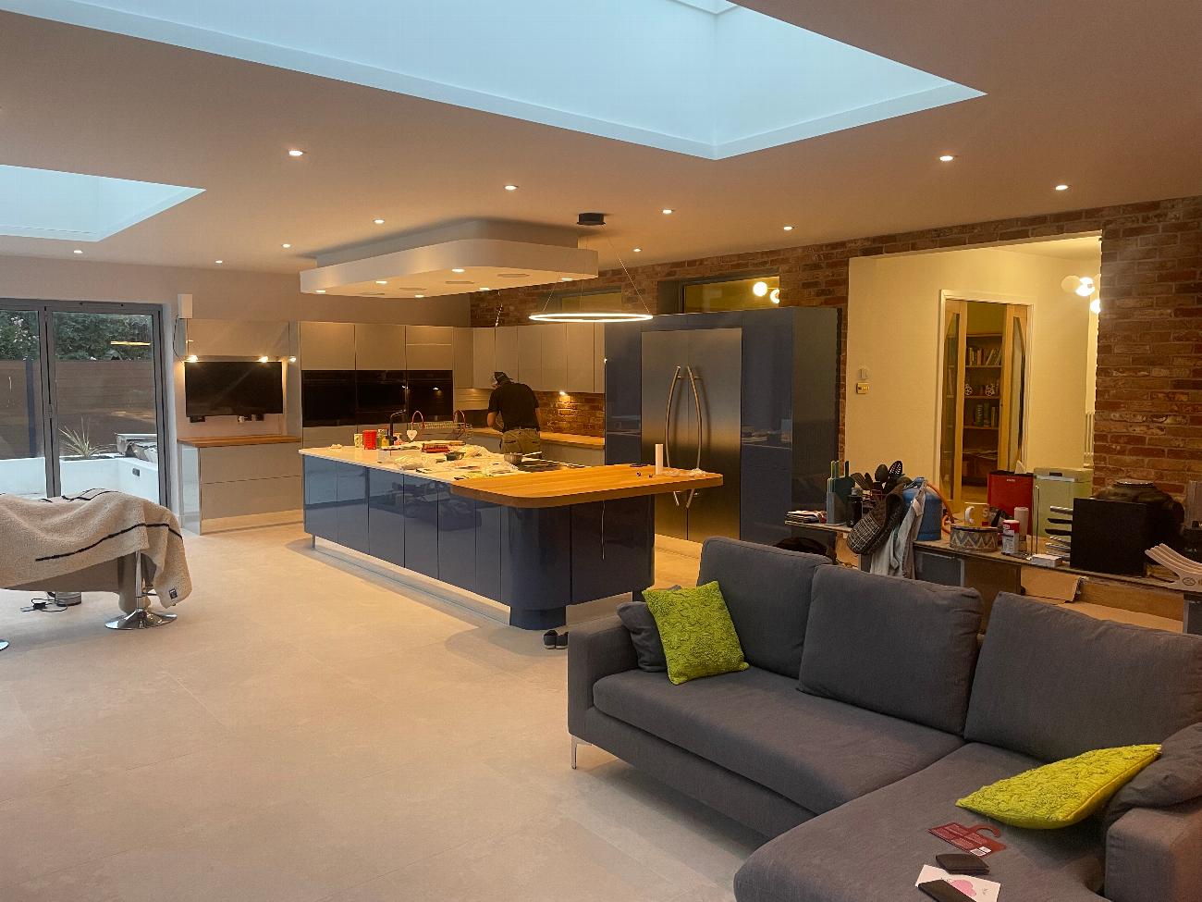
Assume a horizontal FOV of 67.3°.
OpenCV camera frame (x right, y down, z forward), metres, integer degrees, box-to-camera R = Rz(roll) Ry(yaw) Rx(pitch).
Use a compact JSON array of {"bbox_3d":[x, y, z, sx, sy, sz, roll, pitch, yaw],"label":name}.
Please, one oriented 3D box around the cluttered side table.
[{"bbox_3d":[2.059,0.871,4.614,0.600,0.760,2.320,-4,7,-40],"label":"cluttered side table"}]

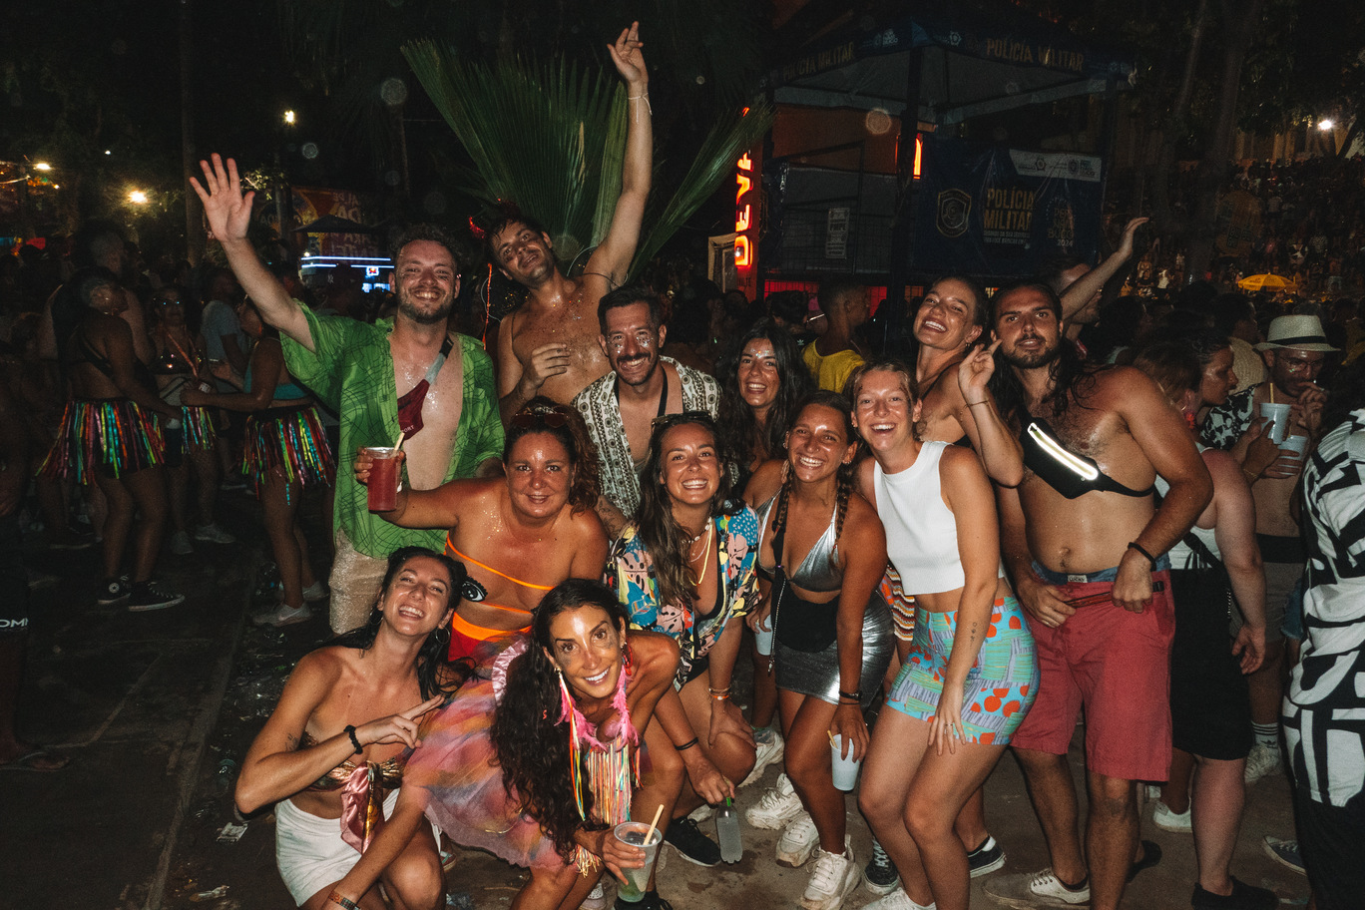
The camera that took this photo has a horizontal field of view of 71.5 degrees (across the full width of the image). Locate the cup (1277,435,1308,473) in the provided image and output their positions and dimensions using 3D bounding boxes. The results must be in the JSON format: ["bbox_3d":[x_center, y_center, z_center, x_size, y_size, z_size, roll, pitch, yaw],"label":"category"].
[{"bbox_3d":[1.932,-0.003,3.000,0.075,0.122,0.075,2,9,0],"label":"cup"}]

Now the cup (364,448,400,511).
[{"bbox_3d":[-0.595,0.048,1.880,0.063,0.122,0.063,2,9,0],"label":"cup"}]

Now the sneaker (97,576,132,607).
[{"bbox_3d":[-2.857,0.683,4.833,0.270,0.140,0.100,-7,13,-40],"label":"sneaker"}]

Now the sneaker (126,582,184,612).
[{"bbox_3d":[-2.616,0.689,4.705,0.100,0.110,0.275,9,11,38],"label":"sneaker"}]

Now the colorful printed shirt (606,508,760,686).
[{"bbox_3d":[-0.015,0.365,2.420,0.410,0.480,0.300,0,28,-7],"label":"colorful printed shirt"}]

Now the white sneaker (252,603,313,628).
[{"bbox_3d":[-1.934,0.770,4.578,0.275,0.100,0.100,-3,11,-25],"label":"white sneaker"}]

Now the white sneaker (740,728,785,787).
[{"bbox_3d":[0.259,1.003,3.225,0.105,0.130,0.285,7,11,32],"label":"white sneaker"}]

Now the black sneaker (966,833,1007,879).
[{"bbox_3d":[0.843,1.164,2.730,0.265,0.095,0.100,-5,12,-34],"label":"black sneaker"}]

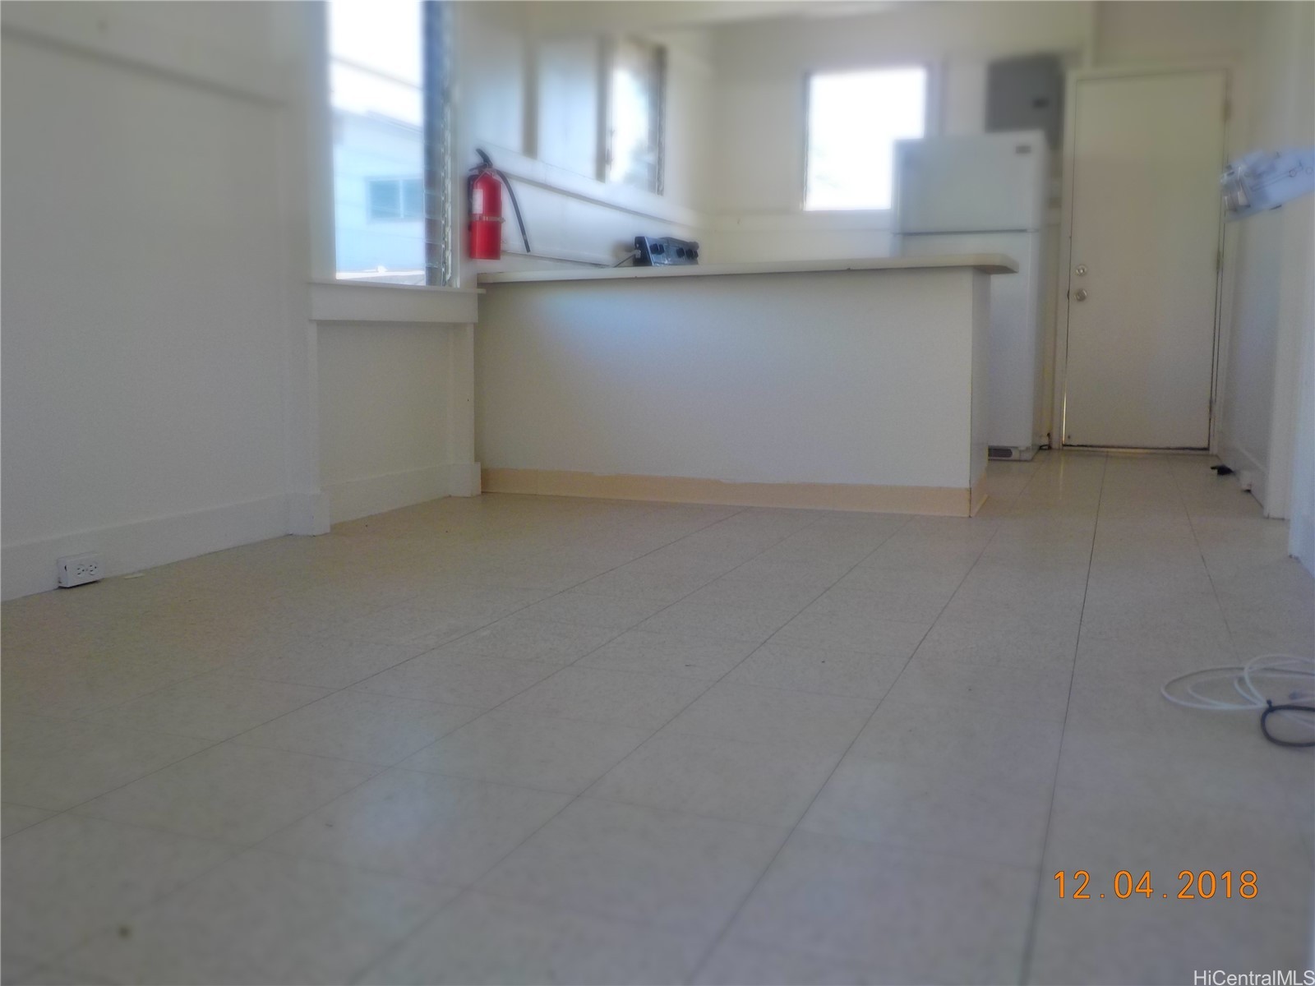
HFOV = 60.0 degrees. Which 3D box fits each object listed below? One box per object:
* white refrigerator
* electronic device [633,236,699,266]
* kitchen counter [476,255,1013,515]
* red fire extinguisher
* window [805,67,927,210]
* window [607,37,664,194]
[{"bbox_3d":[1.756,-1.070,6.396,0.765,1.703,0.730,3,8,22],"label":"white refrigerator"},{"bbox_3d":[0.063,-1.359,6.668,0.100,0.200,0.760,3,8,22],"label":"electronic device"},{"bbox_3d":[0.341,-0.455,4.701,2.130,0.928,0.660,3,8,22],"label":"kitchen counter"},{"bbox_3d":[-0.632,-1.163,4.610,0.210,0.425,0.170,3,8,22],"label":"red fire extinguisher"},{"bbox_3d":[1.290,-2.175,7.059,0.765,0.830,0.080,3,8,22],"label":"window"},{"bbox_3d":[-0.127,-2.118,6.385,0.090,0.820,0.740,3,8,22],"label":"window"}]

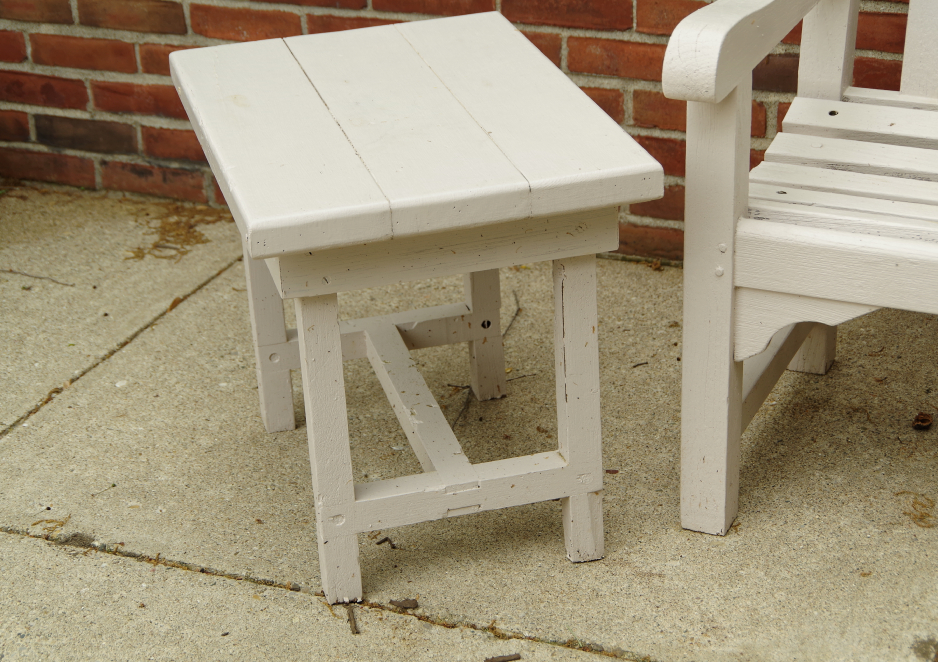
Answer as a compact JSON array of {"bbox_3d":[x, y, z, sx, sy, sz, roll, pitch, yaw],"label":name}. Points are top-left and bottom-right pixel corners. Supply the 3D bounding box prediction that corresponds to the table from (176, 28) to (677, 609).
[{"bbox_3d":[-0.070,-0.033,2.327,0.420,0.488,0.606,-9,26,-12],"label":"table"}]

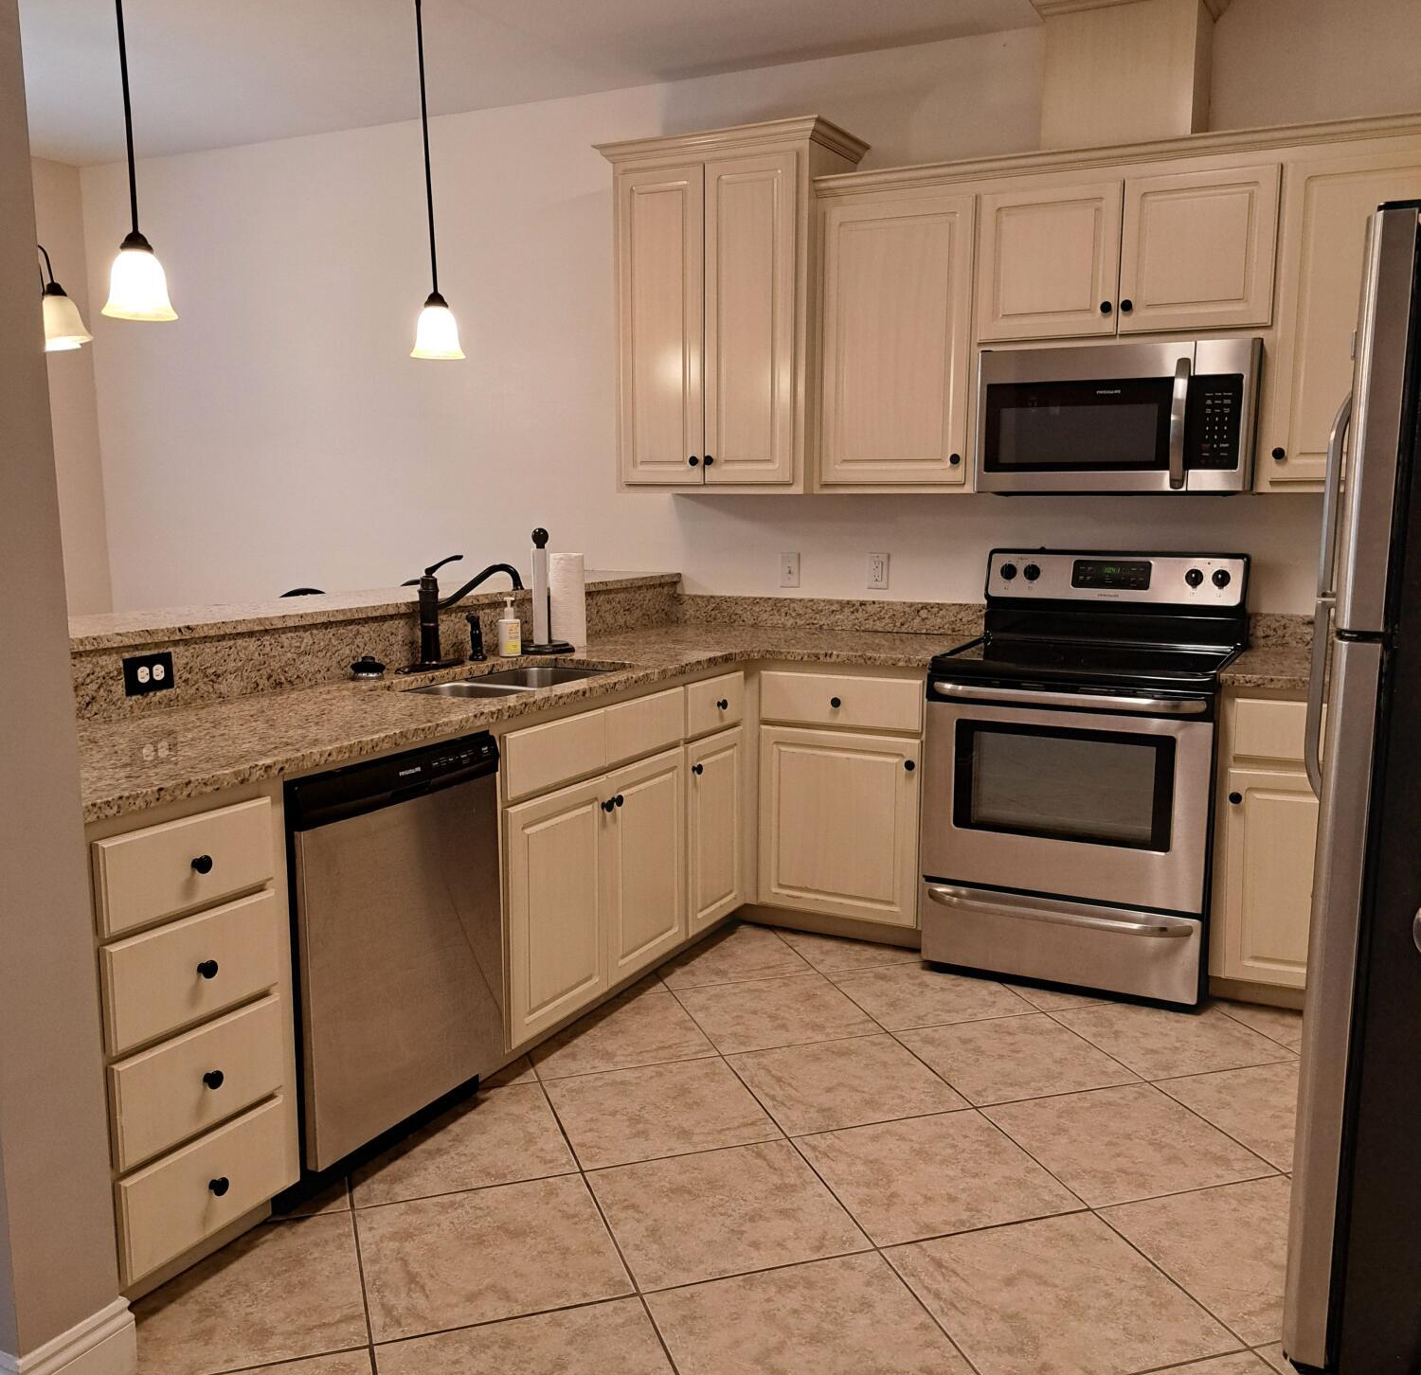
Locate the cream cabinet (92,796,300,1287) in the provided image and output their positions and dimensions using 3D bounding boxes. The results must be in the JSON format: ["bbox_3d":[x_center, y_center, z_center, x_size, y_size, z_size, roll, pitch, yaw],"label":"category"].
[{"bbox_3d":[-1.112,0.577,2.345,0.610,0.832,0.444,4,9,27],"label":"cream cabinet"}]

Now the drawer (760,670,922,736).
[{"bbox_3d":[0.484,0.013,4.047,0.505,0.150,0.490,4,9,26],"label":"drawer"}]

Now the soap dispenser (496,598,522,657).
[{"bbox_3d":[-0.576,-0.173,3.789,0.062,0.165,0.062,0,8,0],"label":"soap dispenser"}]

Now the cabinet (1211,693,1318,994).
[{"bbox_3d":[1.651,0.393,3.639,0.410,0.840,0.610,4,9,27],"label":"cabinet"}]

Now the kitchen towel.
[{"bbox_3d":[-0.432,-0.270,3.999,0.112,0.282,0.112,0,8,0],"label":"kitchen towel"}]

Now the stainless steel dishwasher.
[{"bbox_3d":[-0.853,0.507,2.797,0.615,0.800,0.608,4,9,27],"label":"stainless steel dishwasher"}]

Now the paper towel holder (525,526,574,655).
[{"bbox_3d":[-0.499,-0.286,3.886,0.190,0.360,0.190,0,8,0],"label":"paper towel holder"}]

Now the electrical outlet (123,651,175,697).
[{"bbox_3d":[-1.166,-0.026,2.736,0.012,0.076,0.123,4,9,26],"label":"electrical outlet"}]

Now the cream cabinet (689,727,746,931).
[{"bbox_3d":[-0.209,0.406,4.027,0.520,0.575,0.365,4,9,27],"label":"cream cabinet"}]

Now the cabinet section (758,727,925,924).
[{"bbox_3d":[0.513,0.373,4.173,0.515,0.570,0.586,4,10,27],"label":"cabinet section"}]

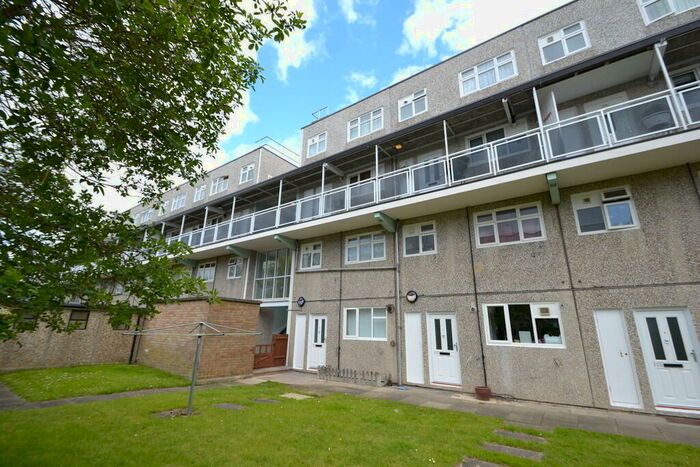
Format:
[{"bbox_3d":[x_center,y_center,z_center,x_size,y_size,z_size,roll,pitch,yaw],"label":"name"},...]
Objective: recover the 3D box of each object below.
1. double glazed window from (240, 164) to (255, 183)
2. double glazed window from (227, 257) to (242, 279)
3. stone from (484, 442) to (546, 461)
[{"bbox_3d":[-5.644,-3.300,16.128,1.100,1.040,0.100,-10,-20,31],"label":"double glazed window"},{"bbox_3d":[-5.716,1.720,14.586,1.100,1.060,0.100,-10,-20,31],"label":"double glazed window"},{"bbox_3d":[2.369,3.197,4.260,0.760,0.050,0.360,-10,-20,31],"label":"stone"}]

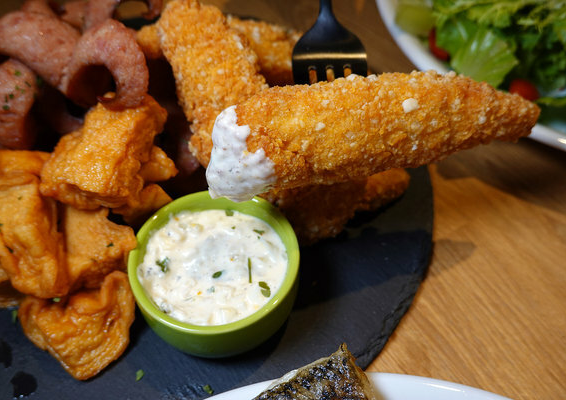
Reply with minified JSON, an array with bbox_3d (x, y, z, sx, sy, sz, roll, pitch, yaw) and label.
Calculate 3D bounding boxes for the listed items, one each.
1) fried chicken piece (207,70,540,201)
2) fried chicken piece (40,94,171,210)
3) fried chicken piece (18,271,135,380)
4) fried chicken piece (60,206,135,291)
[{"bbox_3d":[0.034,-0.024,0.230,0.119,0.026,0.038,-8,54,-6],"label":"fried chicken piece"},{"bbox_3d":[-0.082,-0.021,0.282,0.043,0.034,0.046,13,54,9],"label":"fried chicken piece"},{"bbox_3d":[-0.091,0.055,0.273,0.042,0.030,0.042,-20,56,-15],"label":"fried chicken piece"},{"bbox_3d":[-0.086,0.022,0.286,0.036,0.034,0.038,26,57,17],"label":"fried chicken piece"}]

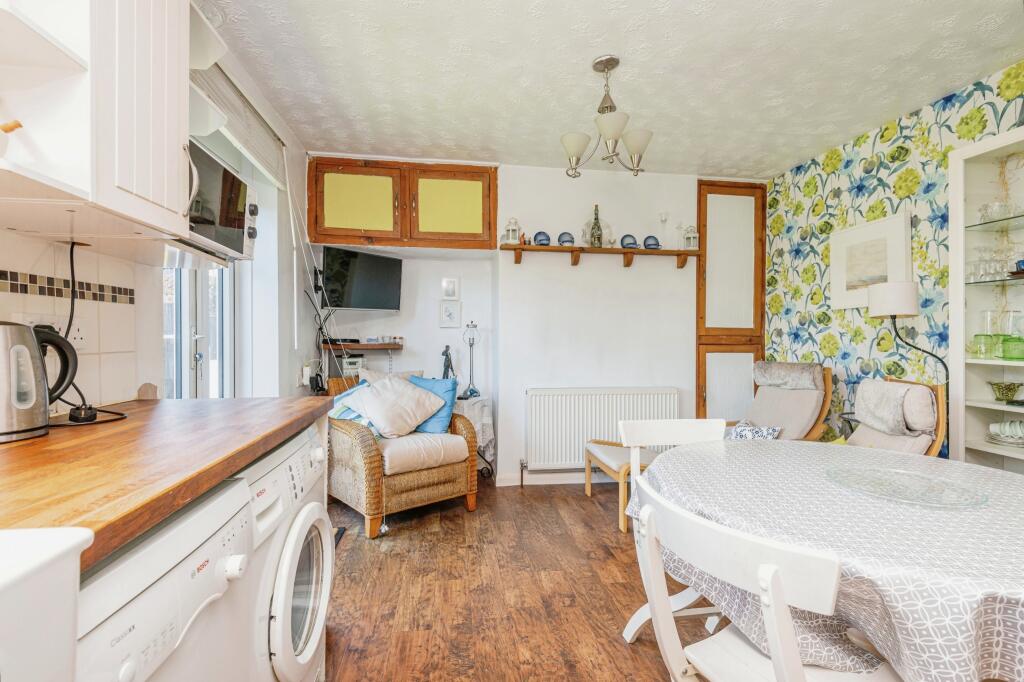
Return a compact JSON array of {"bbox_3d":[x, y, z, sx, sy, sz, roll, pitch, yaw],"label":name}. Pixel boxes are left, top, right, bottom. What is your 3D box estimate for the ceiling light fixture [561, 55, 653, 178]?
[{"bbox_3d":[0.470,-1.046,2.100,0.455,0.520,0.425,0,0,-8],"label":"ceiling light fixture"}]

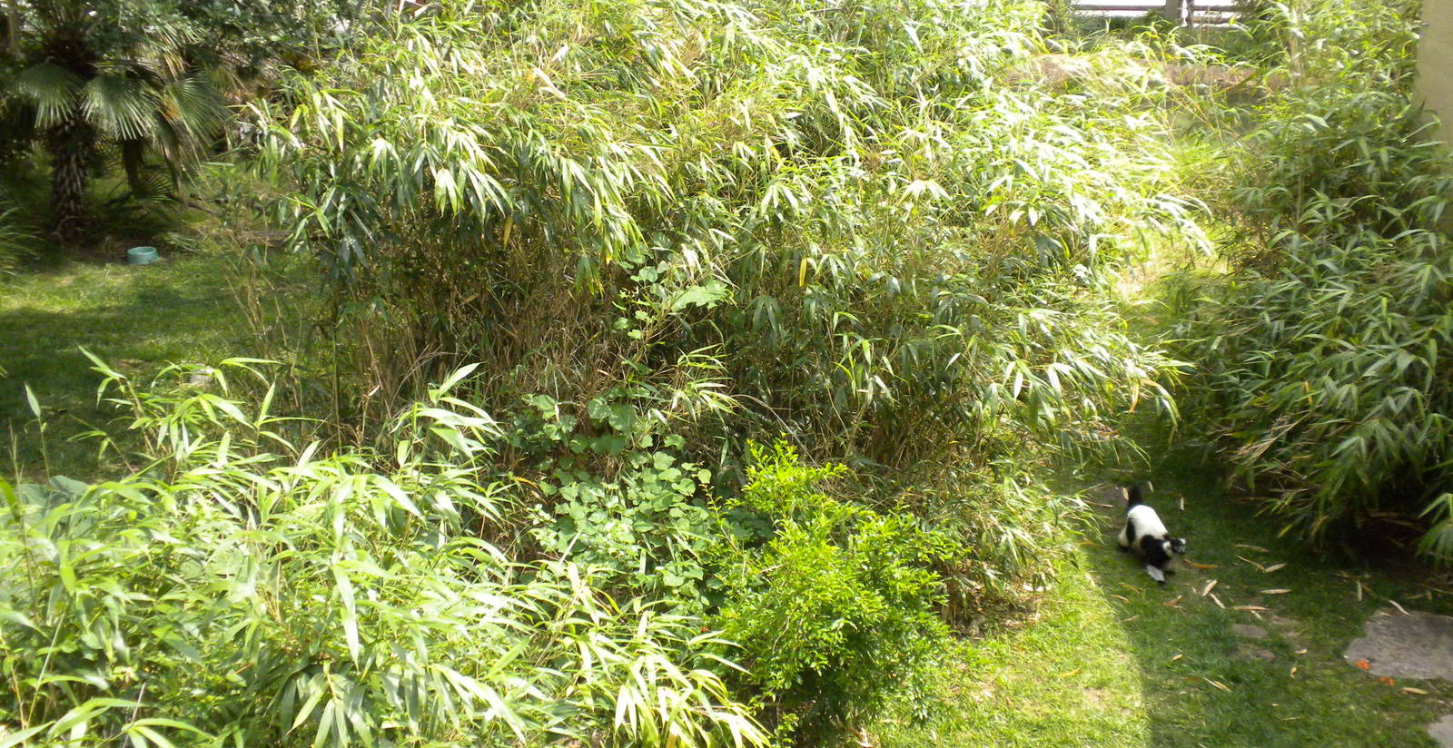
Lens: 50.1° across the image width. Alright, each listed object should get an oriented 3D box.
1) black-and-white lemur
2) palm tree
[{"bbox_3d":[2.293,0.881,8.400,0.230,0.360,0.620,-10,21,-26],"label":"black-and-white lemur"},{"bbox_3d":[-5.994,-2.405,15.200,2.250,2.400,2.100,0,19,0],"label":"palm tree"}]

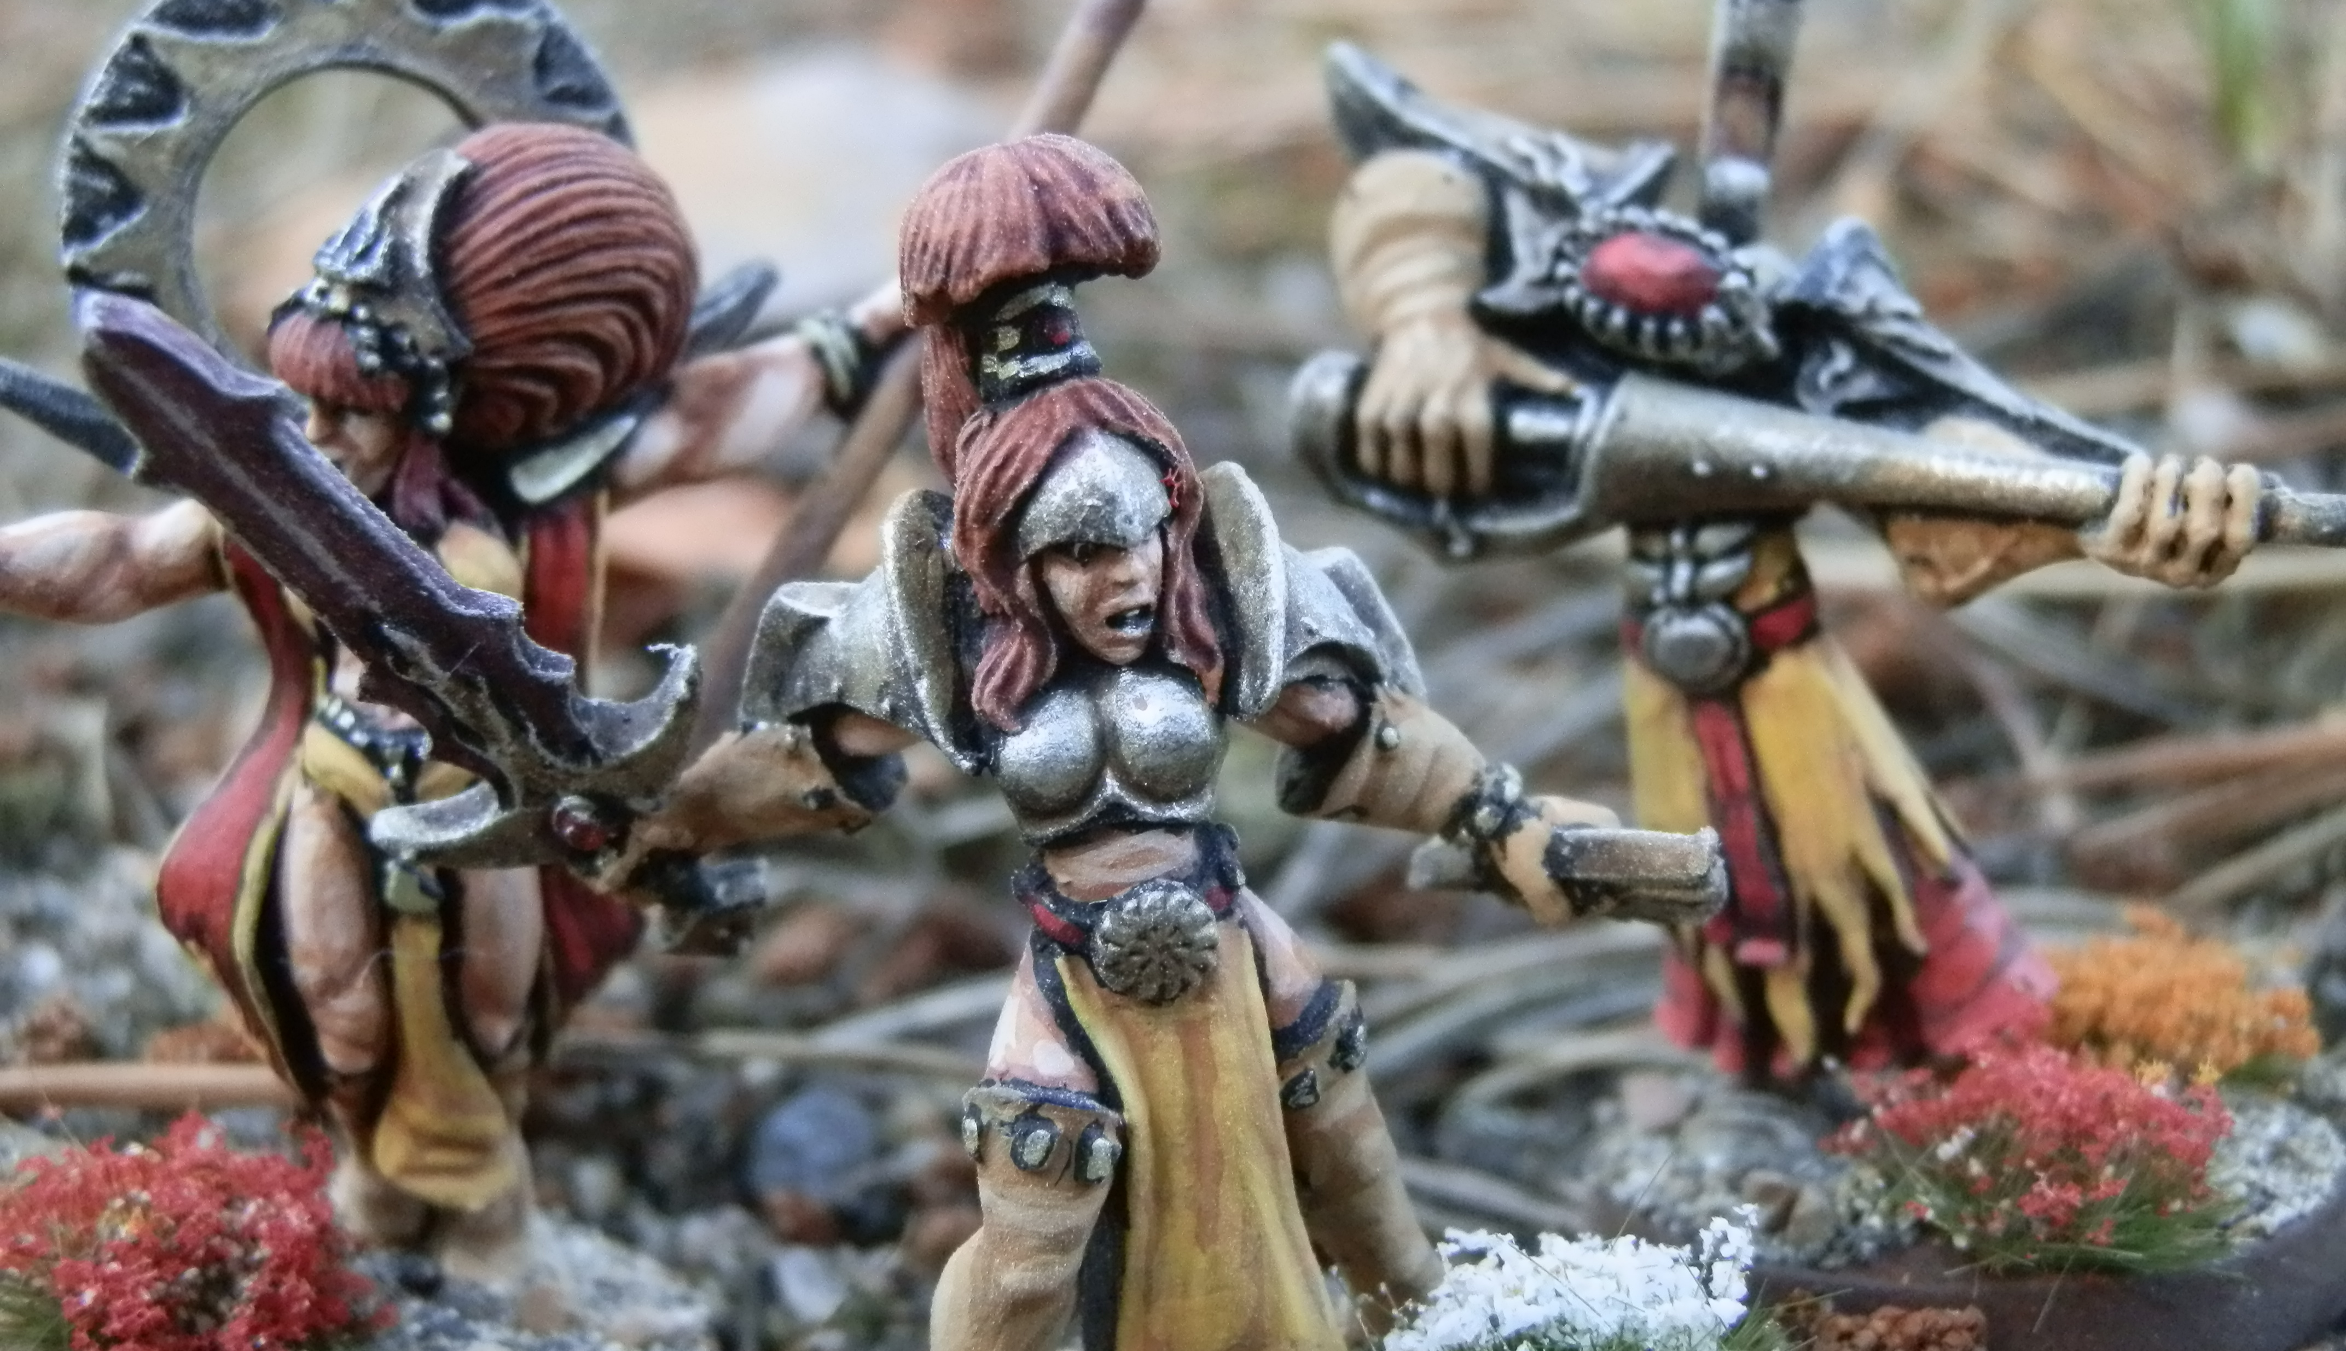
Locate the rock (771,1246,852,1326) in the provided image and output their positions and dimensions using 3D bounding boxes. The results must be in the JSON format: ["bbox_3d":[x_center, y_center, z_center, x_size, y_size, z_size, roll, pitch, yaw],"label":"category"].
[{"bbox_3d":[-0.012,0.020,0.138,0.003,0.002,0.002,0,13,0],"label":"rock"}]

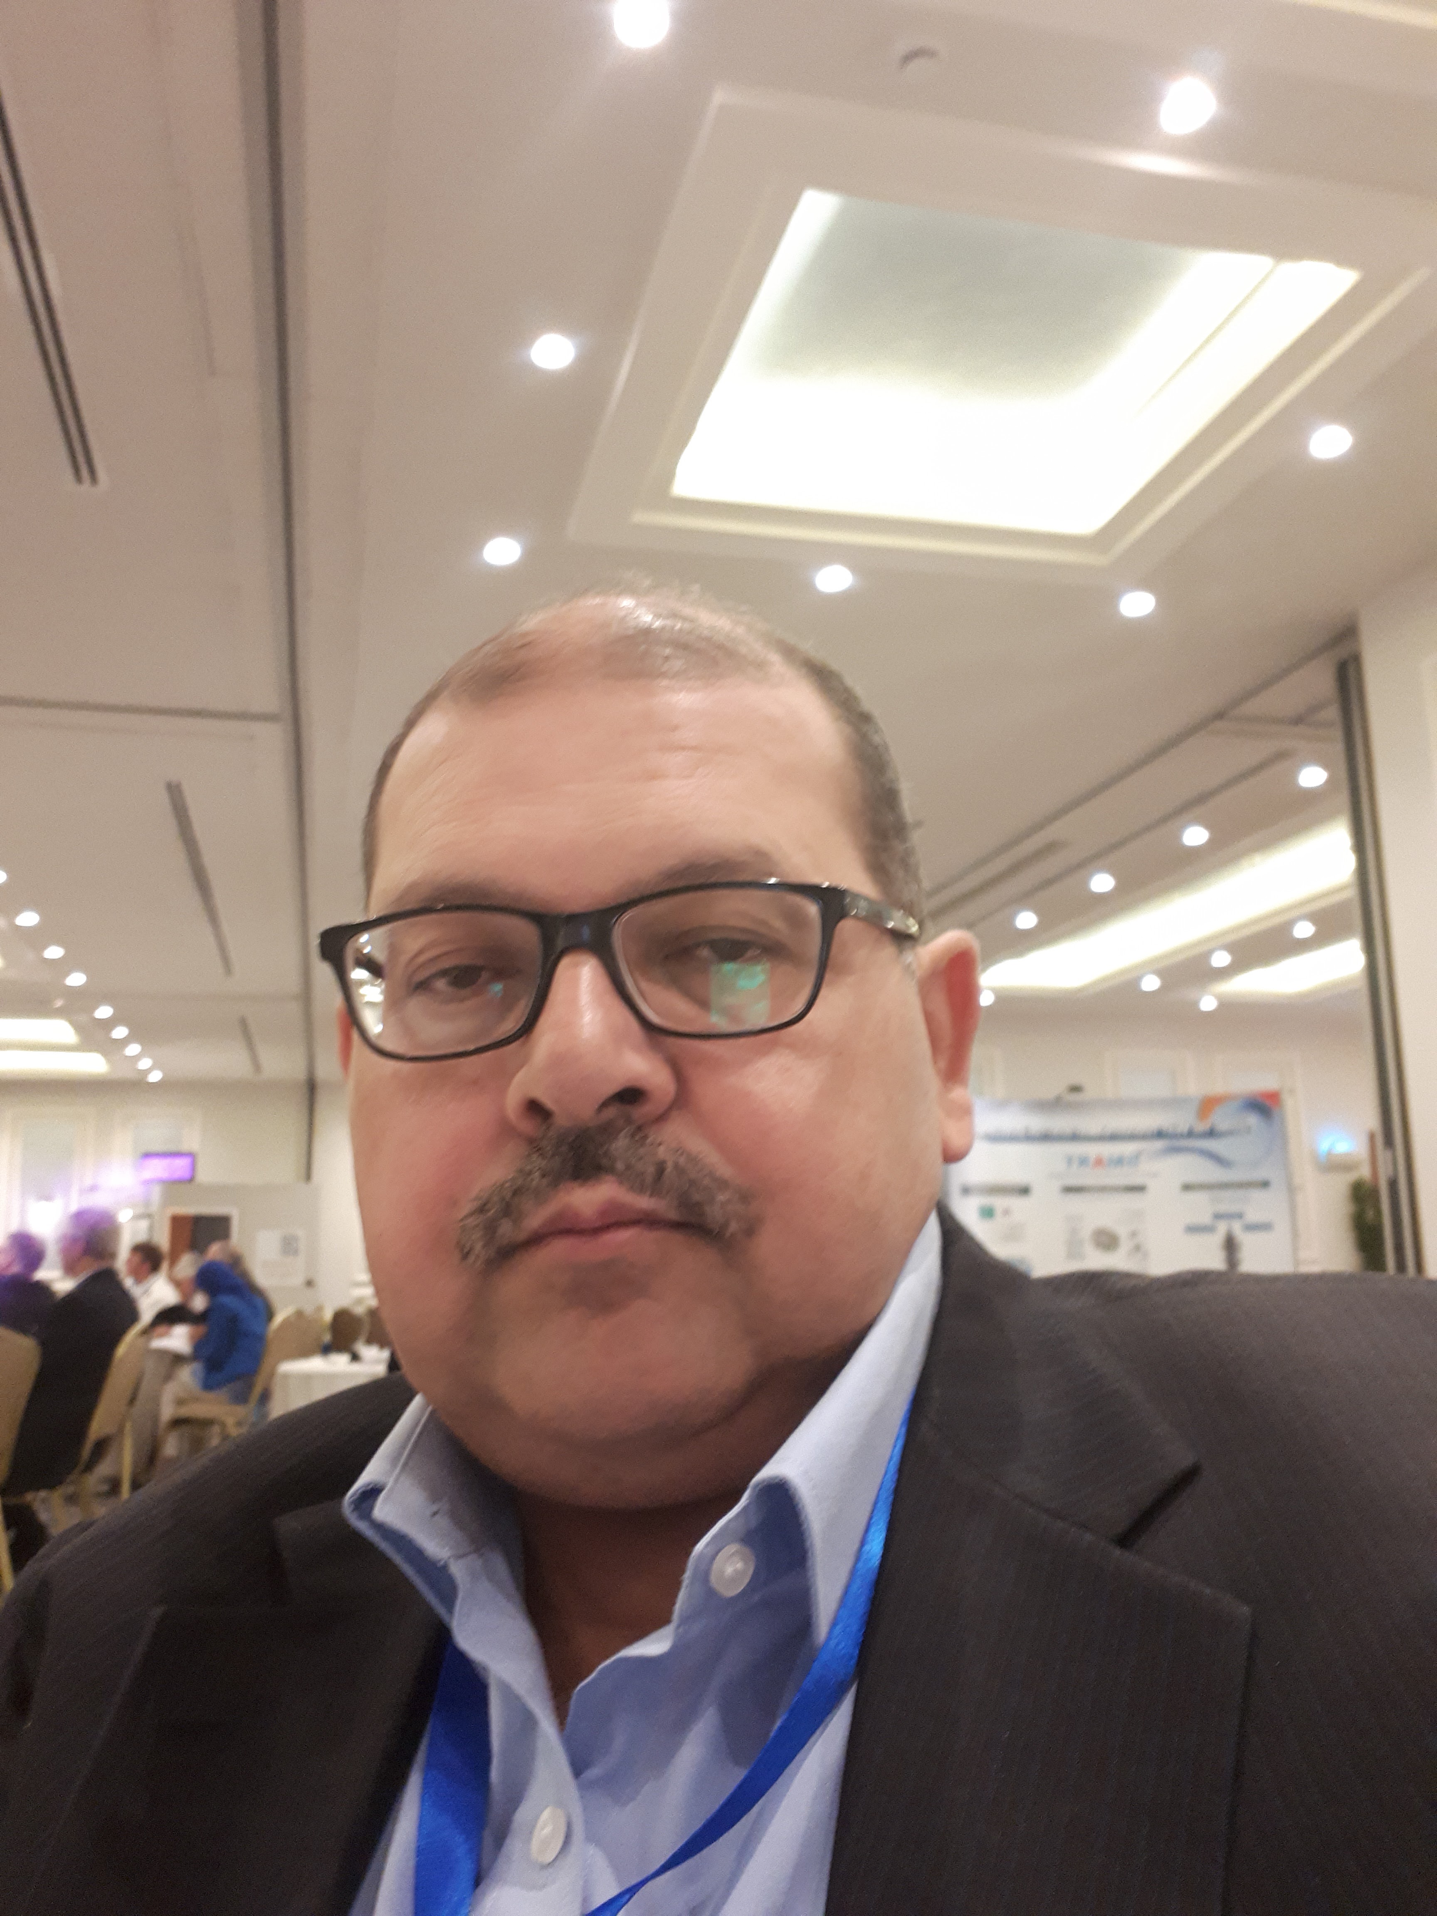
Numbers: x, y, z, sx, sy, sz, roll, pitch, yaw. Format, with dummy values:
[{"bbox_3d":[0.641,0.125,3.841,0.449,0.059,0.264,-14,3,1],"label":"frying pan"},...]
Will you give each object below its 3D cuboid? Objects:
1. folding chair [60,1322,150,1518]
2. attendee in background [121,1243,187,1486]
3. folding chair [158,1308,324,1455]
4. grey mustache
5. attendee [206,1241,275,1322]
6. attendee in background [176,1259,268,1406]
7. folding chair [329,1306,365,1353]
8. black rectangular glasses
[{"bbox_3d":[-2.325,1.740,5.200,0.580,0.920,0.460,-3,-11,3],"label":"folding chair"},{"bbox_3d":[-3.218,2.238,8.400,0.750,1.280,0.500,-1,-12,-6],"label":"attendee in background"},{"bbox_3d":[-2.385,2.210,7.500,0.580,0.920,0.460,-6,-12,18],"label":"folding chair"},{"bbox_3d":[-0.028,0.059,0.372,0.076,0.036,0.025,-6,-6,10],"label":"grey mustache"},{"bbox_3d":[-2.897,2.277,8.700,0.750,1.290,0.500,-3,-12,6],"label":"attendee"},{"bbox_3d":[-2.516,2.112,7.600,0.720,1.160,0.480,-6,-12,18],"label":"attendee in background"},{"bbox_3d":[-1.975,2.307,8.000,0.570,0.910,0.460,7,-15,-38],"label":"folding chair"},{"bbox_3d":[-0.021,0.010,0.428,0.138,0.047,0.130,-6,-6,10],"label":"black rectangular glasses"}]

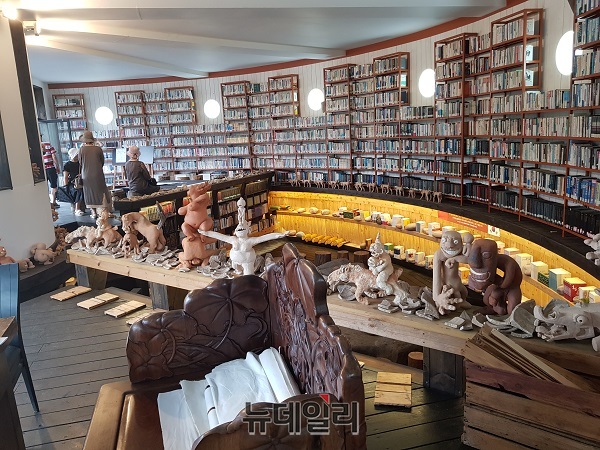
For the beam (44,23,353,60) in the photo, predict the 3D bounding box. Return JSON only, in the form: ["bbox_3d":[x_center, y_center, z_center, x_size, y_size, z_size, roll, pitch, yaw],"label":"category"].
[{"bbox_3d":[-1.321,-2.993,7.342,5.550,0.200,0.400,-13,14,-41],"label":"beam"}]

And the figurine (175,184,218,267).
[{"bbox_3d":[-0.874,0.002,3.860,0.330,0.690,0.310,-3,12,1],"label":"figurine"}]

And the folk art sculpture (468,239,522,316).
[{"bbox_3d":[1.161,0.281,2.670,0.330,0.410,0.260,-14,16,-42],"label":"folk art sculpture"}]

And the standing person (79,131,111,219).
[{"bbox_3d":[-3.814,-0.949,8.320,0.500,1.620,0.350,-6,11,-14],"label":"standing person"}]

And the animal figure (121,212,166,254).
[{"bbox_3d":[-1.535,0.076,4.420,0.420,0.390,0.210,-1,12,9],"label":"animal figure"}]

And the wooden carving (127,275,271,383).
[{"bbox_3d":[-0.498,0.513,2.227,0.680,0.440,0.080,-6,11,-12],"label":"wooden carving"}]

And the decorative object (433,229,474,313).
[{"bbox_3d":[0.977,0.309,2.921,0.250,0.500,0.250,1,11,20],"label":"decorative object"}]

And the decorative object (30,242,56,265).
[{"bbox_3d":[-2.914,0.308,5.120,0.260,0.215,0.240,-13,15,-39],"label":"decorative object"}]

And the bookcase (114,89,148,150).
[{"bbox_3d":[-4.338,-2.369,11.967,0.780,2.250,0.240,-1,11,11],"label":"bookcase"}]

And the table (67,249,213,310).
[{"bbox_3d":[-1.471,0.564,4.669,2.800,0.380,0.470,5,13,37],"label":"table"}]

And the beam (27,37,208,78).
[{"bbox_3d":[-3.285,-3.172,8.840,0.400,0.200,5.150,0,11,19],"label":"beam"}]

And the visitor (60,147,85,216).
[{"bbox_3d":[-4.424,-0.847,8.729,0.440,1.320,0.400,-1,11,11],"label":"visitor"}]

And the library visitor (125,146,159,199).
[{"bbox_3d":[-2.884,-0.779,8.200,0.500,1.220,0.600,1,12,18],"label":"library visitor"}]

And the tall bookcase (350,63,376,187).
[{"bbox_3d":[1.332,-1.958,8.954,0.240,2.400,0.700,-11,13,-36],"label":"tall bookcase"}]

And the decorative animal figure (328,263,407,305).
[{"bbox_3d":[0.436,0.358,2.910,0.510,0.240,0.190,-2,12,5],"label":"decorative animal figure"}]

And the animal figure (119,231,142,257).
[{"bbox_3d":[-1.649,0.176,4.360,0.130,0.225,0.210,6,15,38],"label":"animal figure"}]

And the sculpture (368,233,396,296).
[{"bbox_3d":[0.528,0.232,2.900,0.180,0.390,0.165,-10,13,-29],"label":"sculpture"}]

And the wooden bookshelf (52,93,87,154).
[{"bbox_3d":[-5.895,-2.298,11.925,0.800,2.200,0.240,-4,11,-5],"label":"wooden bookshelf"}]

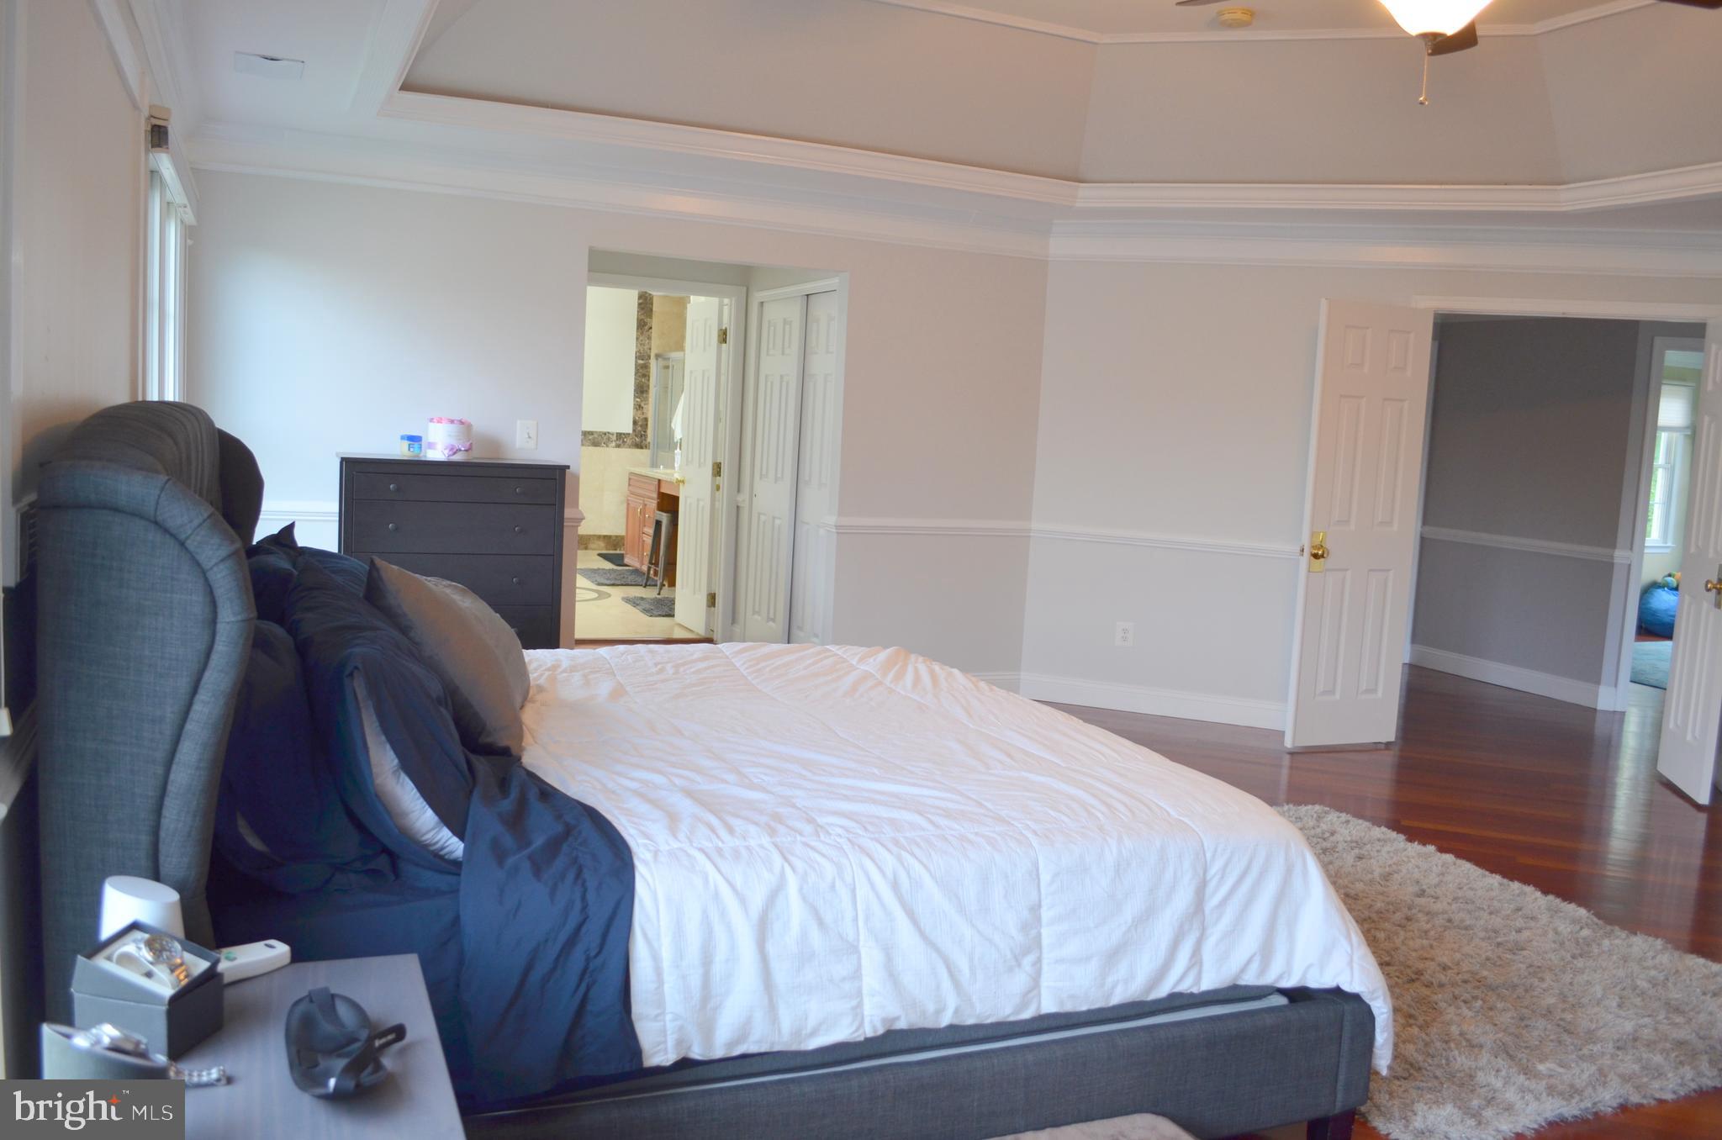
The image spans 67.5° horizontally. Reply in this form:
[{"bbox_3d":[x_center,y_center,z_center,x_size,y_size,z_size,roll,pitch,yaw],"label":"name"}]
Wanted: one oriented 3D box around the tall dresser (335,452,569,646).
[{"bbox_3d":[-1.640,0.147,5.168,0.860,1.165,0.440,0,8,-25],"label":"tall dresser"}]

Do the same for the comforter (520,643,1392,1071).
[{"bbox_3d":[-0.005,0.587,3.195,1.570,0.480,1.980,0,7,-19],"label":"comforter"}]

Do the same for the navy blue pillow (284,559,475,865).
[{"bbox_3d":[-0.905,0.237,2.377,0.200,0.450,0.720,-25,18,-23],"label":"navy blue pillow"}]

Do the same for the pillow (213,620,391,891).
[{"bbox_3d":[-1.010,0.242,2.331,0.200,0.430,0.700,-11,11,-20],"label":"pillow"}]

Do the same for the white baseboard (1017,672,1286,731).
[{"bbox_3d":[1.545,0.675,6.429,1.500,0.130,0.020,5,7,18],"label":"white baseboard"}]

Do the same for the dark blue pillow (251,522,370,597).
[{"bbox_3d":[-1.226,0.131,2.971,0.260,0.450,0.720,-20,14,-17],"label":"dark blue pillow"}]

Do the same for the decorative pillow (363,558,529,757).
[{"bbox_3d":[-0.881,0.170,2.813,0.180,0.460,0.470,-32,16,-12],"label":"decorative pillow"}]

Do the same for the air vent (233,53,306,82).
[{"bbox_3d":[-1.838,-1.560,4.003,0.200,0.020,0.270,0,8,-25],"label":"air vent"}]

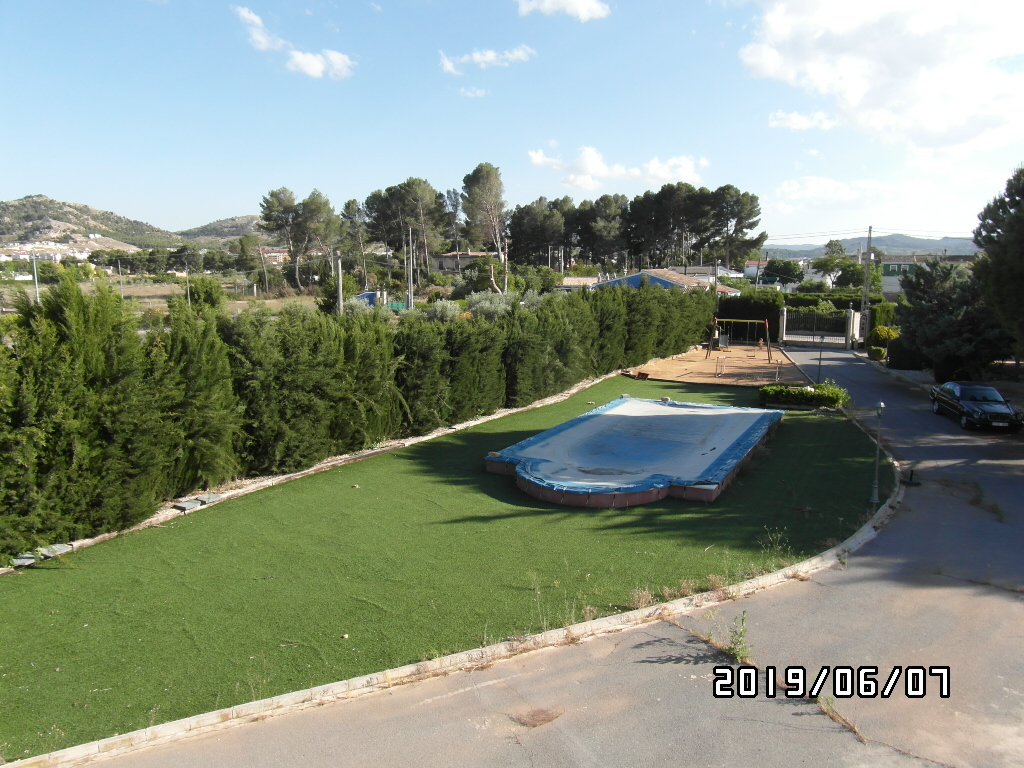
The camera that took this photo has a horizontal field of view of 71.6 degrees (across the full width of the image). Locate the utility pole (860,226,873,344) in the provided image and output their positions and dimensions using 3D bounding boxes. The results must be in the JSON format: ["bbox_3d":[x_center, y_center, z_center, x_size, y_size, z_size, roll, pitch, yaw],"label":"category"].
[{"bbox_3d":[27.277,-7.670,54.487,0.500,8.640,0.500,4,11,25],"label":"utility pole"}]

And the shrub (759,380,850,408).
[{"bbox_3d":[12.302,0.394,30.304,3.500,0.800,1.900,3,10,15],"label":"shrub"}]

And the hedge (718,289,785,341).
[{"bbox_3d":[18.060,-5.046,53.647,4.900,3.750,1.700,4,11,24],"label":"hedge"}]

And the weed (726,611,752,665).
[{"bbox_3d":[3.457,3.819,10.677,0.310,0.770,0.310,0,10,0],"label":"weed"}]

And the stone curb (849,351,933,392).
[{"bbox_3d":[21.271,-0.955,40.322,0.300,0.180,15.100,2,10,13],"label":"stone curb"}]

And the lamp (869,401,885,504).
[{"bbox_3d":[8.912,1.686,17.328,0.300,2.570,0.300,0,10,0],"label":"lamp"}]

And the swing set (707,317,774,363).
[{"bbox_3d":[14.104,-2.767,43.885,3.600,2.550,1.800,5,11,27],"label":"swing set"}]

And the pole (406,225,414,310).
[{"bbox_3d":[-10.192,-10.898,71.182,0.250,9.370,0.250,0,10,0],"label":"pole"}]

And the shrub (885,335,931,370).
[{"bbox_3d":[21.950,-1.735,39.334,2.000,1.850,1.600,2,10,13],"label":"shrub"}]

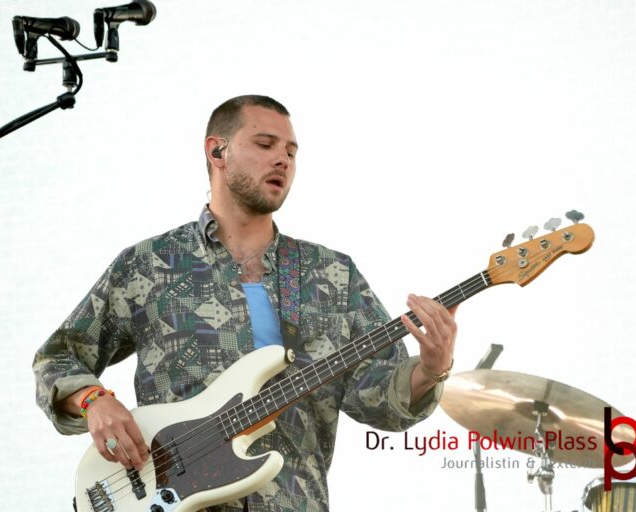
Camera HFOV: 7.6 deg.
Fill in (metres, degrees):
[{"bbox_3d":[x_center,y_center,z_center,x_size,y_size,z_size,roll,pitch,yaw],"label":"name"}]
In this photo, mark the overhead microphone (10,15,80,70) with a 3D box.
[{"bbox_3d":[-0.552,-0.429,9.750,0.180,0.114,0.054,-8,12,-44],"label":"overhead microphone"}]

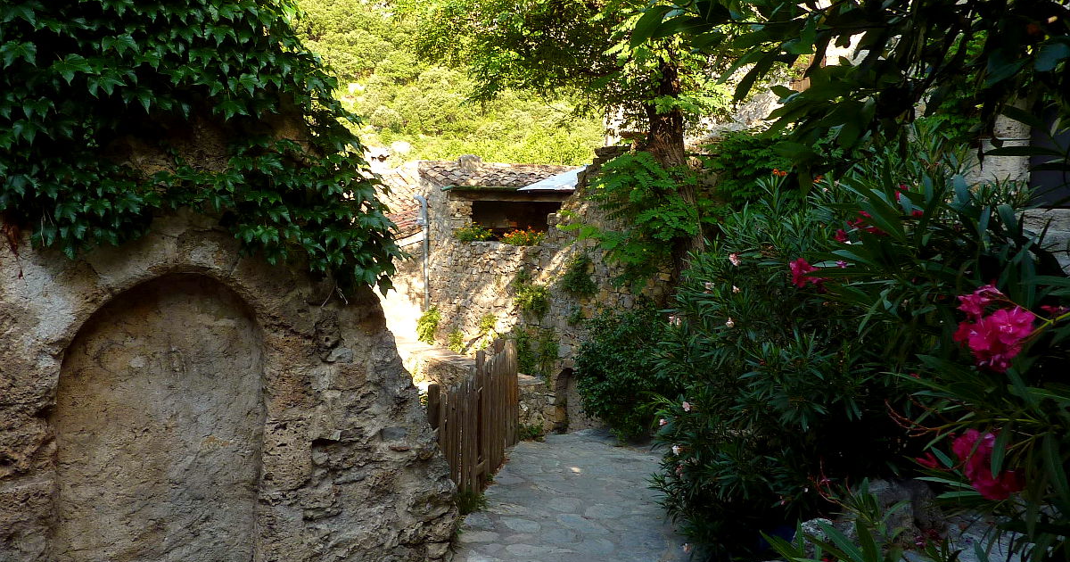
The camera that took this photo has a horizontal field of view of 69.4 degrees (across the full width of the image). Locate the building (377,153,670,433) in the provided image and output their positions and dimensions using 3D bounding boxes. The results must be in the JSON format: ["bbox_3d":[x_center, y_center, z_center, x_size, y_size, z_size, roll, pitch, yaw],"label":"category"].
[{"bbox_3d":[-0.250,0.000,14.700,4.900,5.000,4.200,0,-2,-7],"label":"building"}]

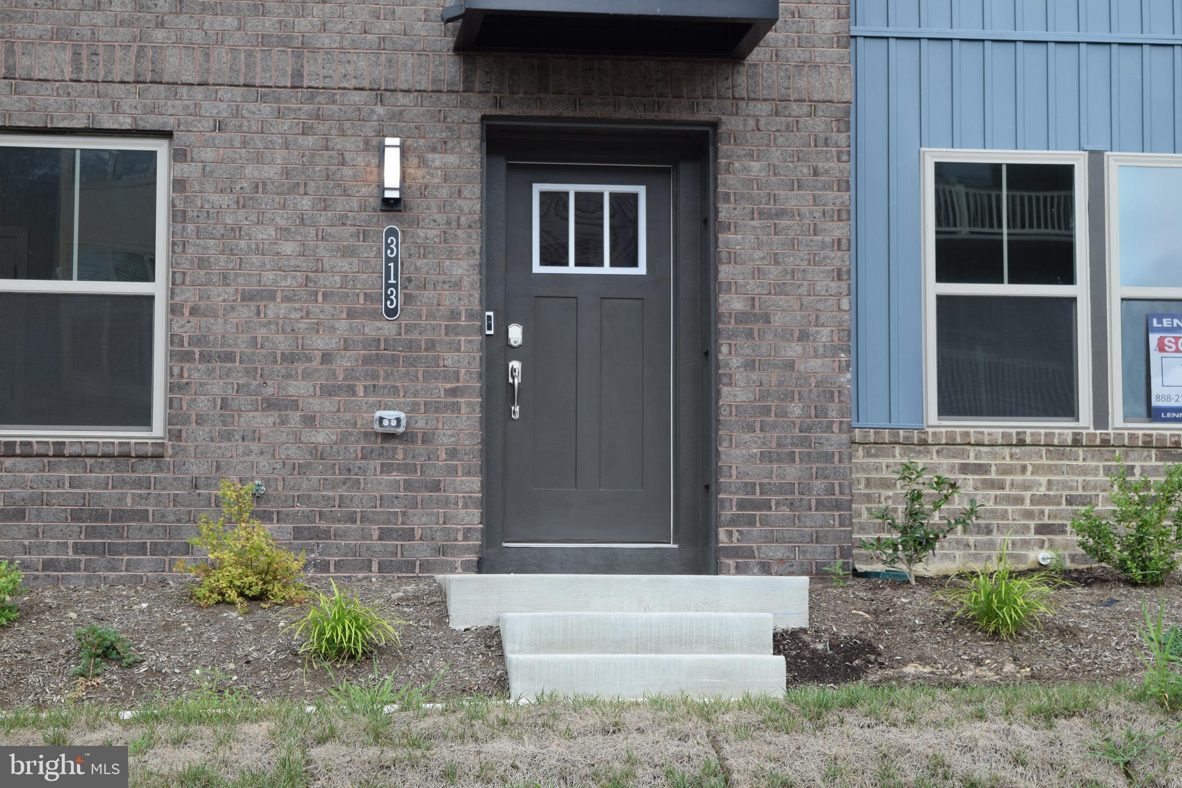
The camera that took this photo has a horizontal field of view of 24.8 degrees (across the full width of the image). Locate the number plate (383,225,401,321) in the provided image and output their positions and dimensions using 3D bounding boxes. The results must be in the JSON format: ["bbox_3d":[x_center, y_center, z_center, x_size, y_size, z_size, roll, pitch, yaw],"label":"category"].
[{"bbox_3d":[-1.014,-0.616,13.700,0.088,0.486,0.016,1,-6,-7],"label":"number plate"}]

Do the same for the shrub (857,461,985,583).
[{"bbox_3d":[1.754,0.685,14.332,0.625,0.644,0.520,1,-6,-7],"label":"shrub"}]

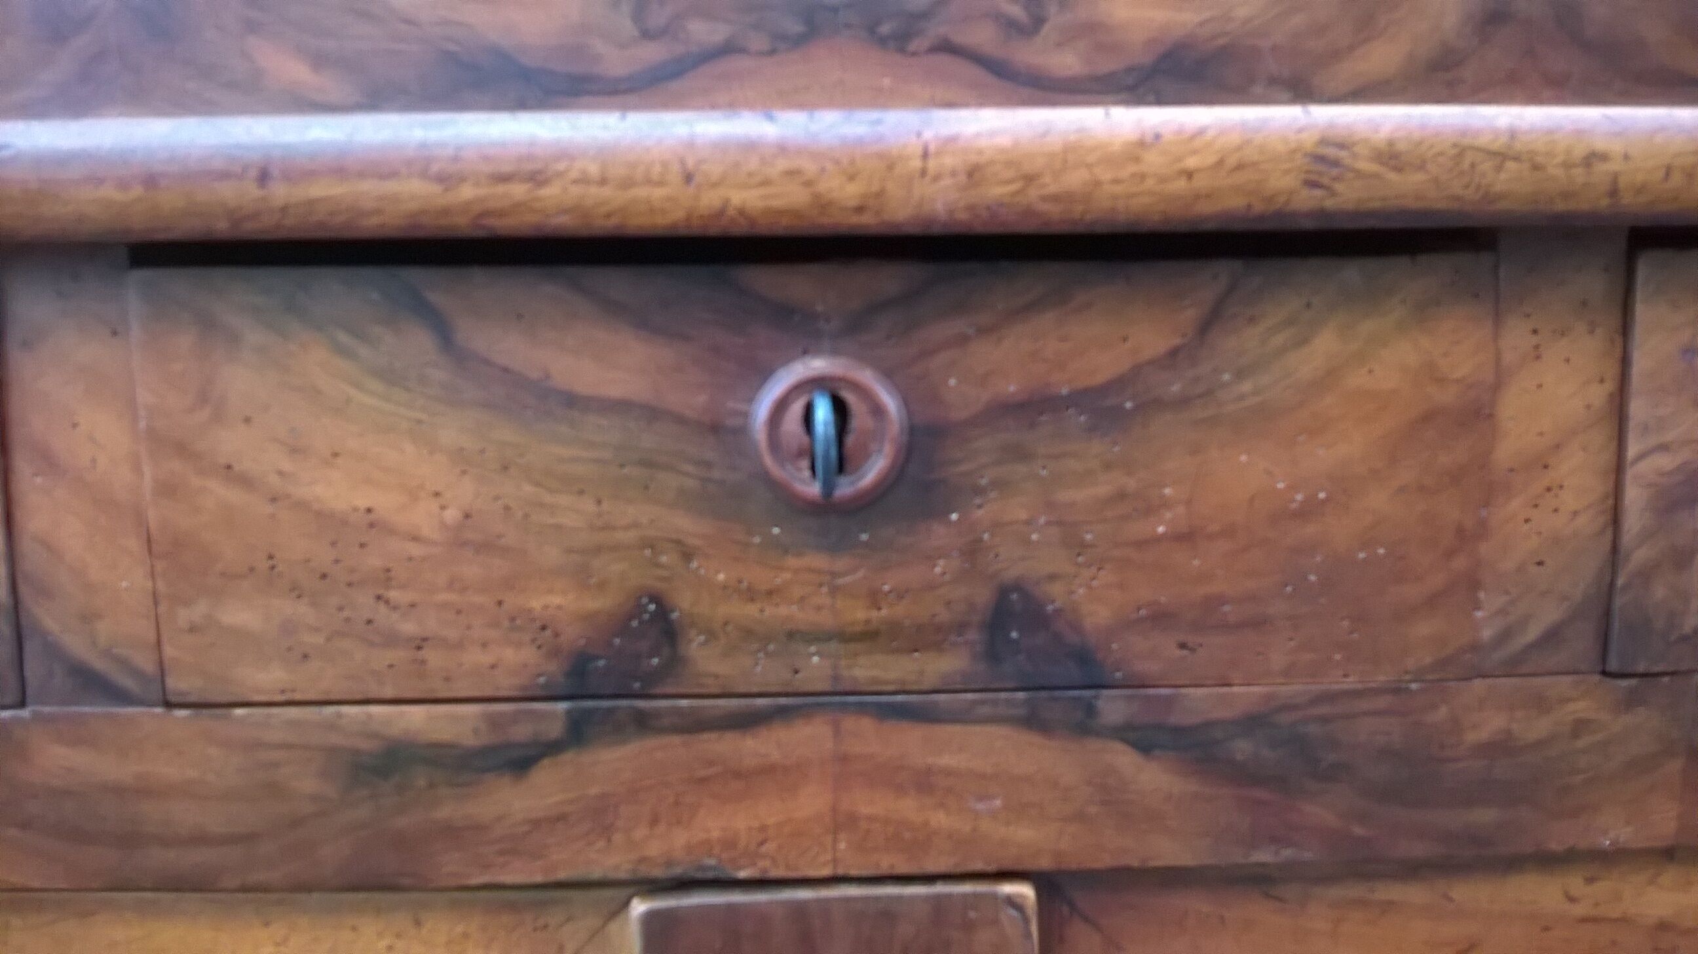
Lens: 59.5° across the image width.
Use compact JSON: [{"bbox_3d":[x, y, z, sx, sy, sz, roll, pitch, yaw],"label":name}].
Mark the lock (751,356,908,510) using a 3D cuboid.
[{"bbox_3d":[-0.005,-0.010,0.343,0.036,0.036,0.008,0,7,-2],"label":"lock"}]

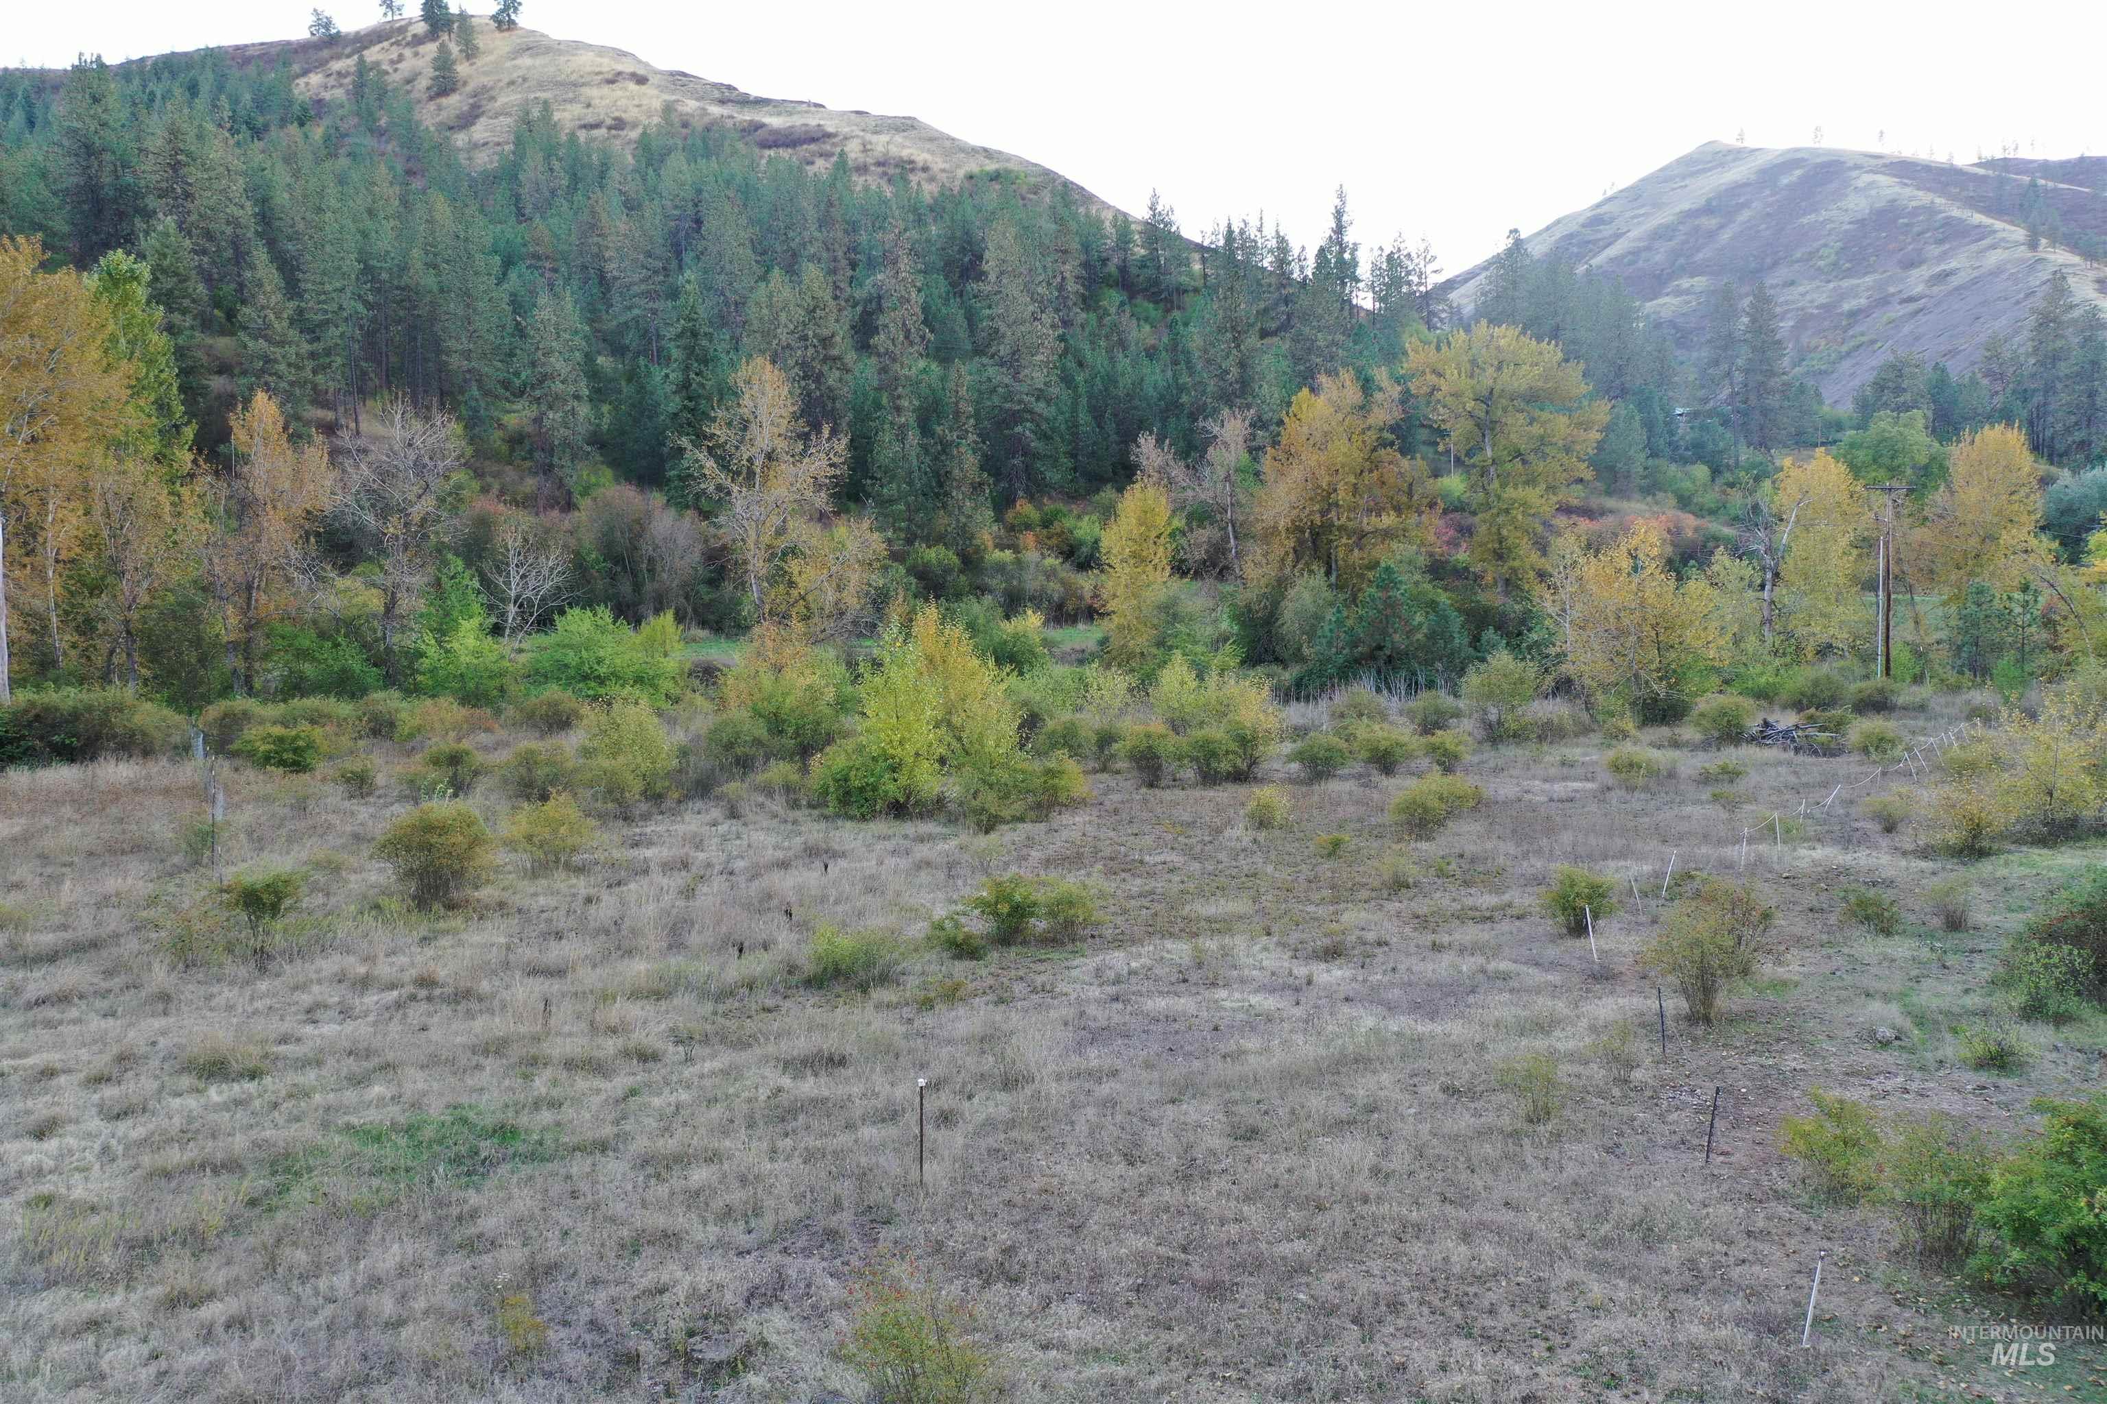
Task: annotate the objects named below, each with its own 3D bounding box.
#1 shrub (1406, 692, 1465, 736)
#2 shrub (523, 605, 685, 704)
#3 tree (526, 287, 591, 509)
[{"bbox_3d":[16.046,0.486,69.151,2.570,1.750,2.310,0,7,0],"label":"shrub"},{"bbox_3d":[-22.808,-2.335,83.000,8.170,5.170,6.950,0,5,0],"label":"shrub"},{"bbox_3d":[-44.366,-27.181,146.977,5.906,19.667,5.610,-2,6,-16],"label":"tree"}]

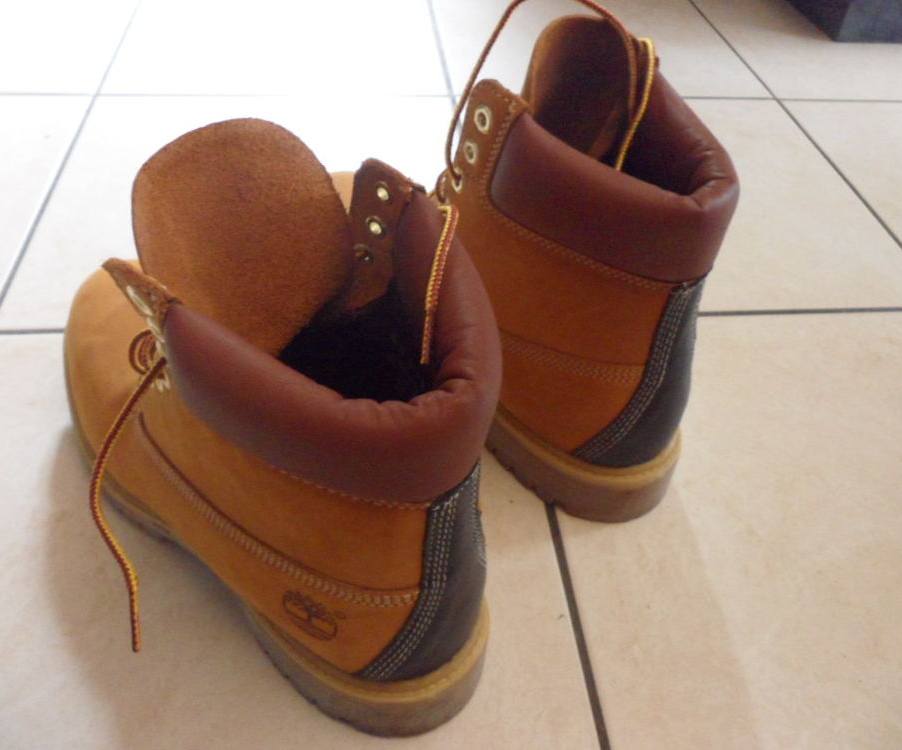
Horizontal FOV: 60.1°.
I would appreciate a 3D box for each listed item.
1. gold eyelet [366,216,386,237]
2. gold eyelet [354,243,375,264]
[{"bbox_3d":[-0.033,-0.065,0.342,0.011,0.011,0.004,34,54,26],"label":"gold eyelet"},{"bbox_3d":[-0.040,-0.056,0.356,0.011,0.011,0.004,34,54,26],"label":"gold eyelet"}]

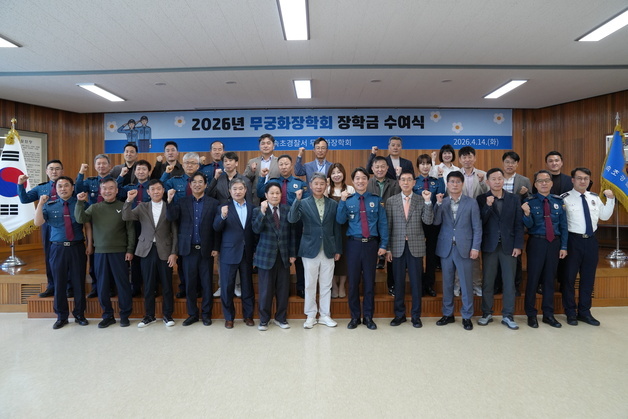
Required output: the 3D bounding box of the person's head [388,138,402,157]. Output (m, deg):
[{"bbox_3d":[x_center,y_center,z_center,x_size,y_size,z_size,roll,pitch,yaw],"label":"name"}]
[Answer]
[{"bbox_3d":[1.086,-0.833,5.580,0.175,0.240,0.200,-1,0,6],"label":"person's head"}]

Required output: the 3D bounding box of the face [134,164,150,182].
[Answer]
[{"bbox_3d":[-2.109,-0.449,5.150,0.175,0.235,0.200,-1,0,-14],"label":"face"}]

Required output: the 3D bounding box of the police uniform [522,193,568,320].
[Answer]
[{"bbox_3d":[2.629,0.520,4.770,0.440,1.419,0.360,0,1,22],"label":"police uniform"}]

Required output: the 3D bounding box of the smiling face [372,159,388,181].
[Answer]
[{"bbox_3d":[0.815,-0.484,5.130,0.175,0.235,0.190,0,0,7],"label":"smiling face"}]

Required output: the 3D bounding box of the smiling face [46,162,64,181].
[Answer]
[{"bbox_3d":[-3.227,-0.473,5.230,0.184,0.240,0.200,-1,1,-29],"label":"smiling face"}]

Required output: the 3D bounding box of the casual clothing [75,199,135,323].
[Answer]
[{"bbox_3d":[-2.374,0.558,4.770,0.584,1.363,0.360,-1,1,-23],"label":"casual clothing"}]

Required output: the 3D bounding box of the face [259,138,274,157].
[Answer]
[{"bbox_3d":[-0.633,-0.836,5.580,0.180,0.240,0.200,-1,0,-3],"label":"face"}]

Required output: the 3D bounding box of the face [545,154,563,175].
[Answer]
[{"bbox_3d":[3.018,-0.575,5.270,0.180,0.235,0.190,0,0,22],"label":"face"}]

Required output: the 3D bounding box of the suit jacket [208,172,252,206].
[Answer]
[{"bbox_3d":[-1.046,-0.108,5.270,0.553,0.706,0.320,0,1,-6],"label":"suit jacket"}]

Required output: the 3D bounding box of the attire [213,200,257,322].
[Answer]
[{"bbox_3d":[-0.905,0.578,4.770,0.462,1.358,0.360,-1,1,-13],"label":"attire"}]

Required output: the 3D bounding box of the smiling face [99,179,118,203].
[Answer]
[{"bbox_3d":[-2.291,-0.212,4.680,0.190,0.250,0.200,-1,0,-18],"label":"smiling face"}]

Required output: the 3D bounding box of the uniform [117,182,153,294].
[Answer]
[{"bbox_3d":[-2.173,0.335,5.200,0.540,1.430,0.330,0,0,-10],"label":"uniform"}]

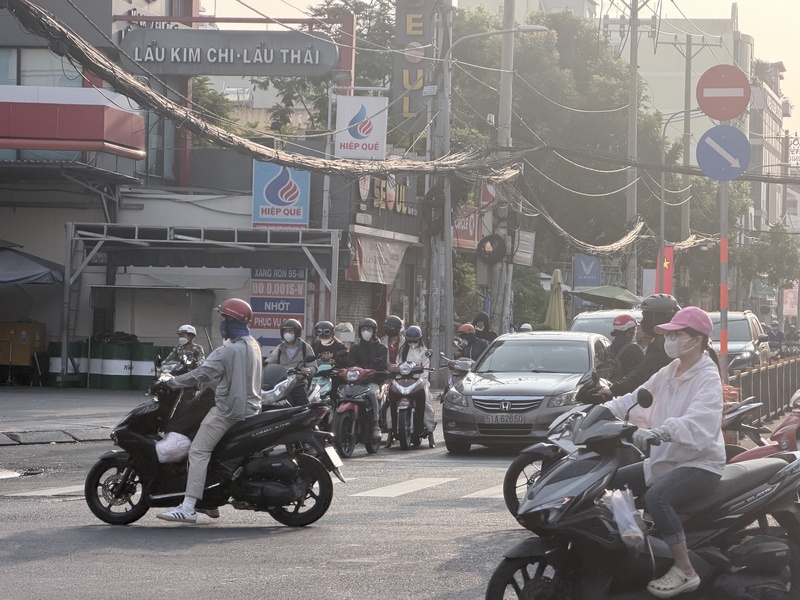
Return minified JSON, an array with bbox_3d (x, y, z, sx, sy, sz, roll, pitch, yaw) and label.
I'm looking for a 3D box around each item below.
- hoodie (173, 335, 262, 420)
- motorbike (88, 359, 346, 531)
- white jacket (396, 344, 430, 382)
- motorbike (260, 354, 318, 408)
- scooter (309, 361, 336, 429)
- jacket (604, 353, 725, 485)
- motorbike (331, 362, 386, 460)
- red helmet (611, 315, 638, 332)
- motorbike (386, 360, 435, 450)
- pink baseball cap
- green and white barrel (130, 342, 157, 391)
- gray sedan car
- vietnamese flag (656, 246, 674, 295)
[{"bbox_3d":[-1.305,0.555,16.600,0.620,0.620,0.520,0,-1,6],"label":"hoodie"},{"bbox_3d":[-1.315,1.068,16.650,1.870,1.130,0.690,1,-1,1],"label":"motorbike"},{"bbox_3d":[0.160,0.820,29.000,0.460,0.510,0.380,0,-1,6],"label":"white jacket"},{"bbox_3d":[-1.110,1.226,25.800,0.700,1.110,1.900,0,-1,29],"label":"motorbike"},{"bbox_3d":[-0.960,1.320,28.800,0.700,1.100,1.880,0,-1,-3],"label":"scooter"},{"bbox_3d":[1.105,0.495,9.600,0.440,0.560,0.490,1,-1,-33],"label":"jacket"},{"bbox_3d":[-0.400,1.267,27.000,0.690,1.070,1.900,0,-1,16],"label":"motorbike"},{"bbox_3d":[2.345,0.250,24.200,0.280,0.180,0.230,1,-1,-37],"label":"red helmet"},{"bbox_3d":[0.145,1.297,28.900,0.680,1.090,1.900,0,-1,6],"label":"motorbike"},{"bbox_3d":[1.178,0.090,9.600,0.260,0.130,0.180,1,-1,-26],"label":"pink baseball cap"},{"bbox_3d":[-4.925,1.272,44.000,0.590,0.890,0.590,0,-1,0],"label":"green and white barrel"},{"bbox_3d":[1.870,1.130,29.200,1.850,1.470,4.920,0,-1,14],"label":"gray sedan car"},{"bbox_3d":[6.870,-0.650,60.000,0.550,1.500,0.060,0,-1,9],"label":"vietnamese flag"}]

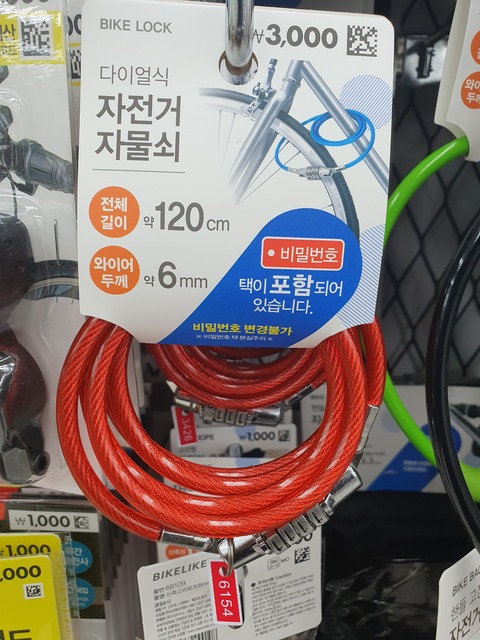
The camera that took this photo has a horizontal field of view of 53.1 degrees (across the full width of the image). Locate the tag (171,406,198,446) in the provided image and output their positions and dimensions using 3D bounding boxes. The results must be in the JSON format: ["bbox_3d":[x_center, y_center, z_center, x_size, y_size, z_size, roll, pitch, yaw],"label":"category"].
[{"bbox_3d":[-0.029,0.055,0.253,0.010,0.022,0.002,-11,10,2],"label":"tag"}]

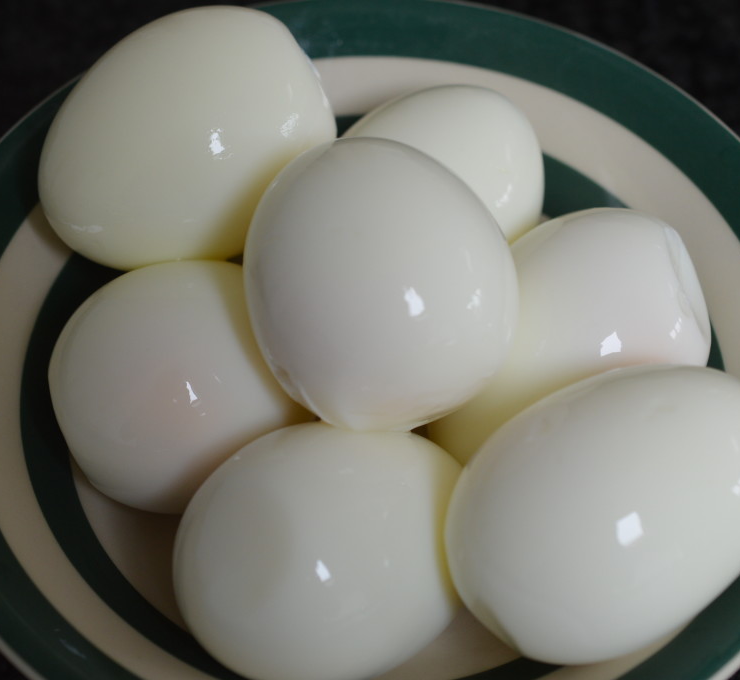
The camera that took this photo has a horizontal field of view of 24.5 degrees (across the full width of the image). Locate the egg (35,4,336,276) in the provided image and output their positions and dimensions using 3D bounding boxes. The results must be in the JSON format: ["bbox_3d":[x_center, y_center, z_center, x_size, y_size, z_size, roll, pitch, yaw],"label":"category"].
[{"bbox_3d":[-0.033,-0.036,0.311,0.058,0.043,0.043,-34,61,0],"label":"egg"}]

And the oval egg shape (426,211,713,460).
[{"bbox_3d":[0.035,0.002,0.304,0.059,0.044,0.044,-43,66,-7],"label":"oval egg shape"}]

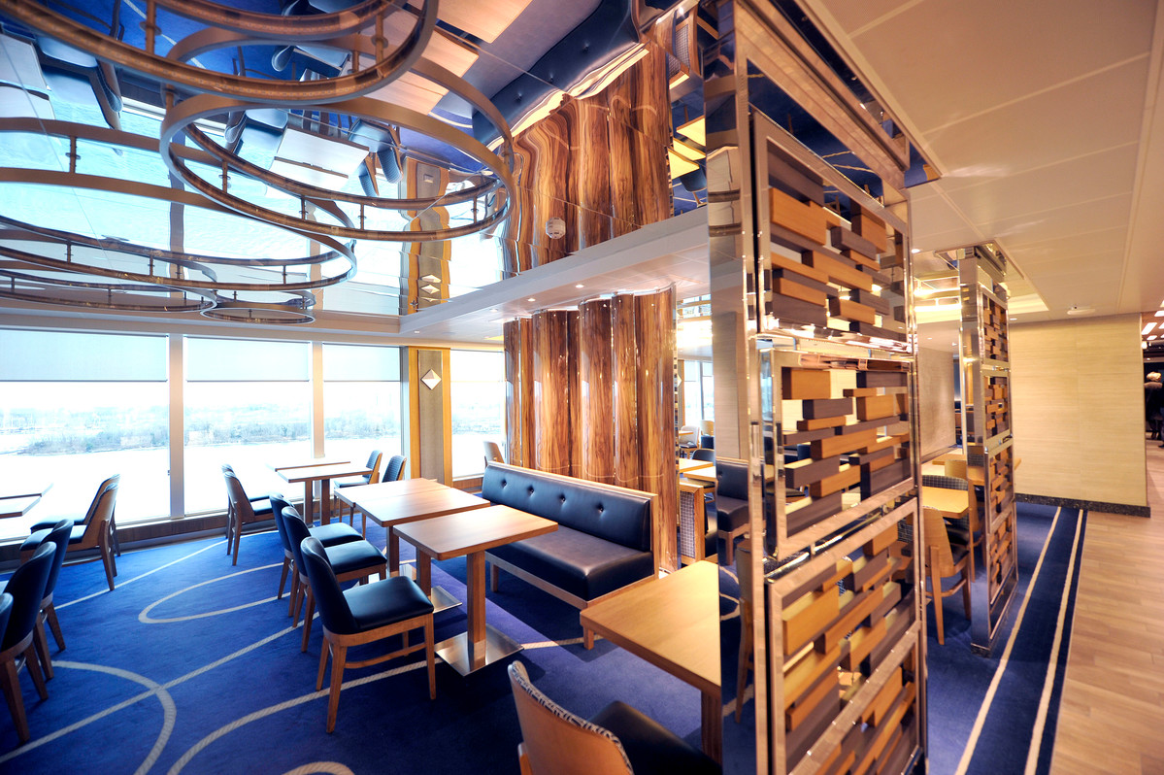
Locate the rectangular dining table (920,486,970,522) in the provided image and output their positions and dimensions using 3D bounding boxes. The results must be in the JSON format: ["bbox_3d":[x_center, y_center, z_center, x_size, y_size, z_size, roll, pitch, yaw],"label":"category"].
[{"bbox_3d":[2.391,1.157,3.269,0.757,0.750,0.650,0,-1,-41],"label":"rectangular dining table"}]

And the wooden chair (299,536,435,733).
[{"bbox_3d":[-1.130,1.173,2.370,0.555,0.855,0.490,-1,-1,-37],"label":"wooden chair"}]

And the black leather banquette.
[{"bbox_3d":[-0.490,1.185,3.806,0.685,0.810,2.337,0,-1,-41],"label":"black leather banquette"}]

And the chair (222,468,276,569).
[{"bbox_3d":[-3.237,1.241,4.499,0.555,0.855,0.490,-1,-1,-42],"label":"chair"}]

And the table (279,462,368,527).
[{"bbox_3d":[-2.747,1.269,4.854,0.757,0.750,0.650,0,-1,-41],"label":"table"}]

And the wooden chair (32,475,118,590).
[{"bbox_3d":[-4.219,1.254,3.806,0.555,0.855,0.490,-1,-1,-41],"label":"wooden chair"}]

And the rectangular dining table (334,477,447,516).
[{"bbox_3d":[-1.586,1.235,3.823,0.757,0.750,0.650,0,-1,-41],"label":"rectangular dining table"}]

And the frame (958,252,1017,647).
[{"bbox_3d":[2.773,0.359,3.065,1.280,2.330,0.090,-1,-1,-42],"label":"frame"}]

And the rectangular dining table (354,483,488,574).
[{"bbox_3d":[-1.159,1.221,3.314,0.757,0.750,0.650,0,-1,-41],"label":"rectangular dining table"}]

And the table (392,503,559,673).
[{"bbox_3d":[-0.629,1.204,2.723,0.757,0.750,0.650,0,-1,-41],"label":"table"}]

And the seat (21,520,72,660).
[{"bbox_3d":[-3.291,1.221,2.579,0.555,0.855,0.490,-1,-1,-41],"label":"seat"}]

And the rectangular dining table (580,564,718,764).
[{"bbox_3d":[0.494,1.183,1.620,0.740,0.749,0.660,-1,-1,-42],"label":"rectangular dining table"}]

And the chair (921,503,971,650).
[{"bbox_3d":[2.192,1.118,2.980,0.555,0.835,0.490,-1,-1,-38],"label":"chair"}]

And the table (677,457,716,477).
[{"bbox_3d":[0.945,1.203,4.867,0.757,0.750,0.650,0,-1,-41],"label":"table"}]

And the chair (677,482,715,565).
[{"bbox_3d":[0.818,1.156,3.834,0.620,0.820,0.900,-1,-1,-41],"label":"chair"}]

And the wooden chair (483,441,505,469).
[{"bbox_3d":[-1.159,1.221,6.793,0.555,0.855,0.490,-1,-1,-37],"label":"wooden chair"}]

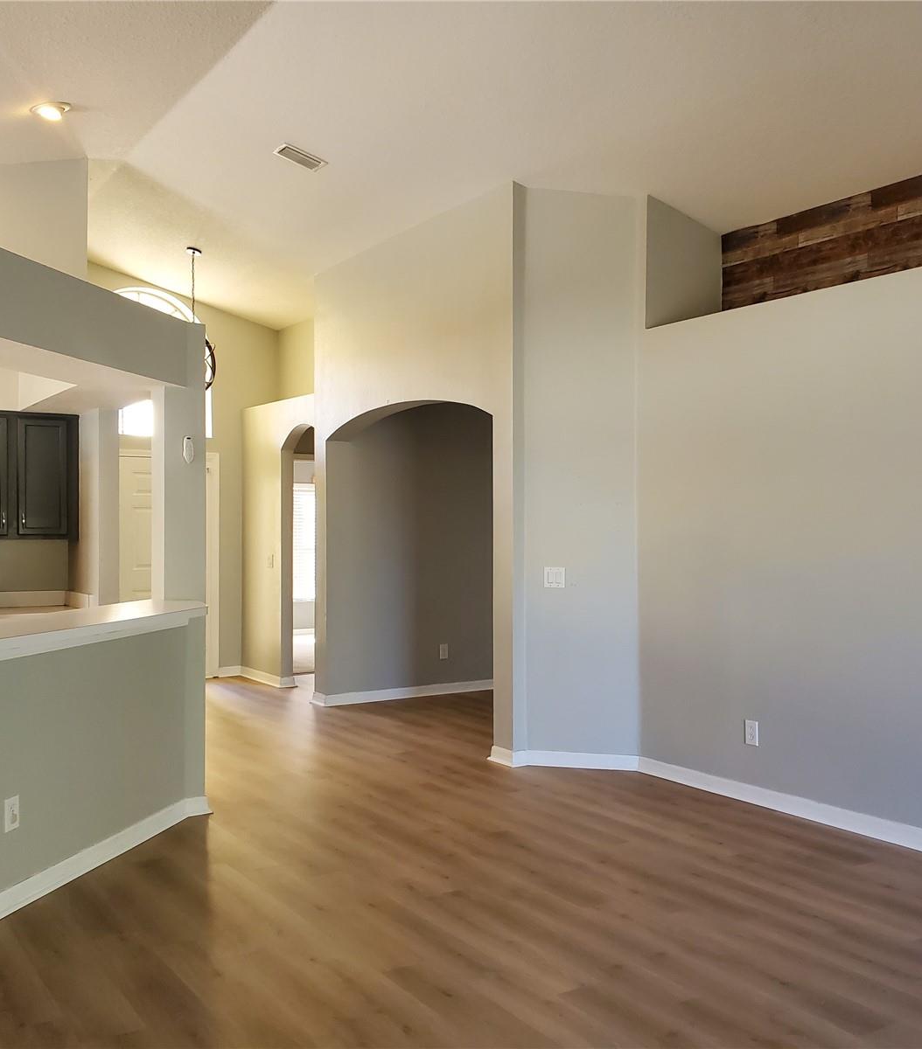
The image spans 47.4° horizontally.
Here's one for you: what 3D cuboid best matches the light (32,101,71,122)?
[{"bbox_3d":[-2.279,-2.293,5.859,0.210,0.060,0.210,-16,9,-32],"label":"light"}]

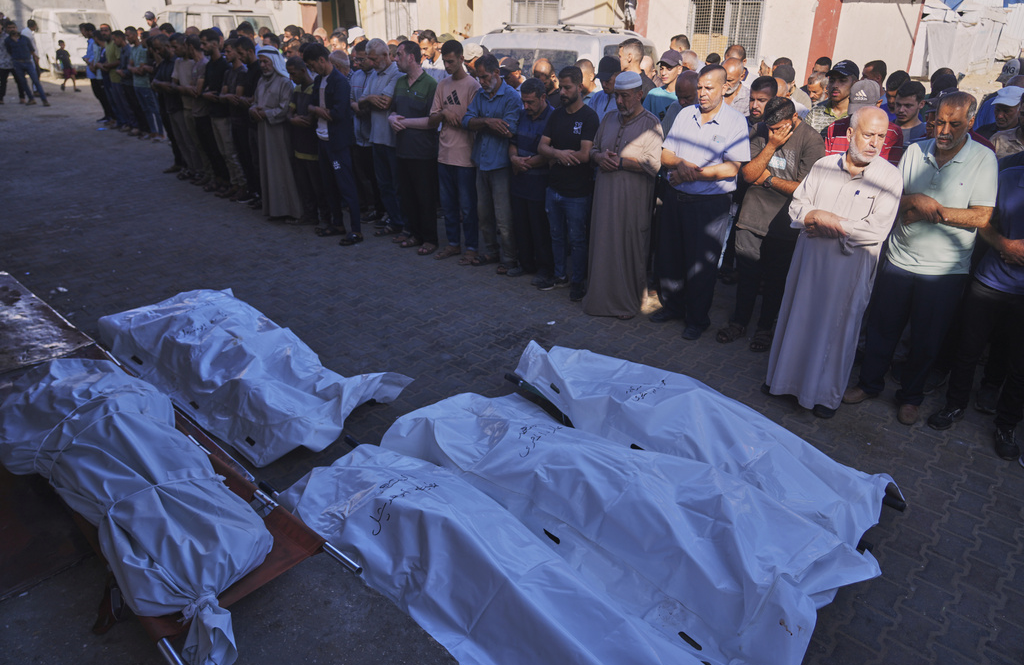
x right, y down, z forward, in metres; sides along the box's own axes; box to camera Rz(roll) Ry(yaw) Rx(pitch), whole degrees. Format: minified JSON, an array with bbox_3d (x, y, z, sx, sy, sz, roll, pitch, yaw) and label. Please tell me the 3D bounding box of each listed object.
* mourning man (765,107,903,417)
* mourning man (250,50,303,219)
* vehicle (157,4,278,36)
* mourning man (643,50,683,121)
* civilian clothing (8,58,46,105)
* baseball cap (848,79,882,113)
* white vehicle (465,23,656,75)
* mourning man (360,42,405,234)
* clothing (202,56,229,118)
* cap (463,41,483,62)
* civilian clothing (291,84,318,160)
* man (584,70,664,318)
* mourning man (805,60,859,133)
[{"bbox_3d":[1.739,-0.395,3.735,0.580,1.651,0.450,18,32,33],"label":"mourning man"},{"bbox_3d":[-2.345,-2.019,7.050,0.530,1.722,0.400,21,34,37],"label":"mourning man"},{"bbox_3d":[-7.300,-6.871,16.671,1.780,2.000,4.800,-19,32,-34],"label":"vehicle"},{"bbox_3d":[1.298,-1.527,5.926,0.500,1.730,0.360,15,30,28],"label":"mourning man"},{"bbox_3d":[-10.950,-5.719,15.507,0.520,0.950,0.360,-11,28,-21],"label":"civilian clothing"},{"bbox_3d":[2.084,-1.393,4.030,0.175,0.145,0.245,24,60,40],"label":"baseball cap"},{"bbox_3d":[0.250,-4.186,11.416,1.800,1.740,4.300,-22,33,-38],"label":"white vehicle"},{"bbox_3d":[-1.164,-1.793,6.482,0.520,1.788,0.390,23,35,40],"label":"mourning man"},{"bbox_3d":[-3.300,-2.795,7.757,0.480,0.680,0.320,19,32,34],"label":"clothing"},{"bbox_3d":[-0.387,-2.645,6.450,0.175,0.140,0.240,24,65,40],"label":"cap"},{"bbox_3d":[-2.020,-2.105,6.791,0.500,0.750,0.320,19,32,34],"label":"civilian clothing"},{"bbox_3d":[0.787,-0.951,4.771,0.560,1.700,0.440,15,30,28],"label":"man"},{"bbox_3d":[2.336,-1.147,5.142,0.360,1.700,0.500,-23,34,-38],"label":"mourning man"}]

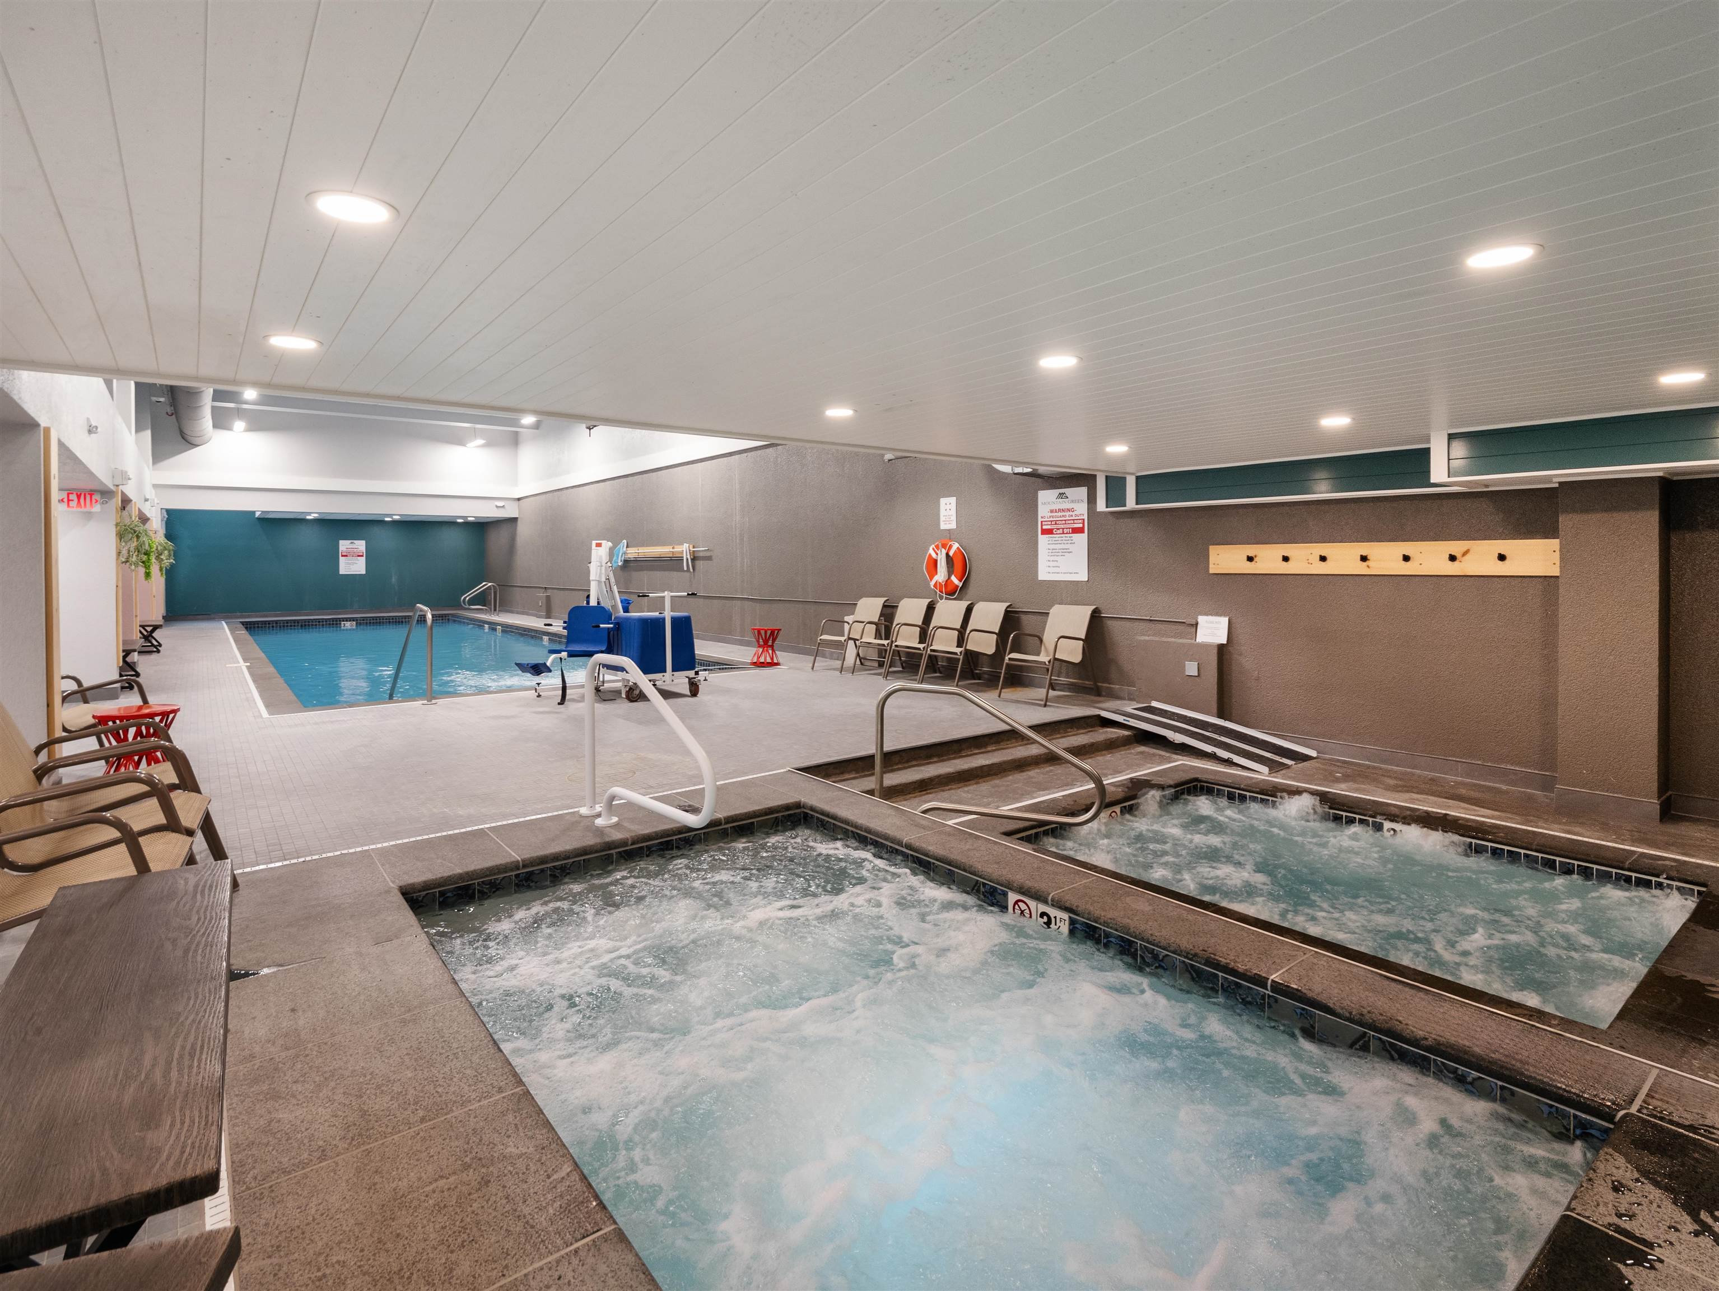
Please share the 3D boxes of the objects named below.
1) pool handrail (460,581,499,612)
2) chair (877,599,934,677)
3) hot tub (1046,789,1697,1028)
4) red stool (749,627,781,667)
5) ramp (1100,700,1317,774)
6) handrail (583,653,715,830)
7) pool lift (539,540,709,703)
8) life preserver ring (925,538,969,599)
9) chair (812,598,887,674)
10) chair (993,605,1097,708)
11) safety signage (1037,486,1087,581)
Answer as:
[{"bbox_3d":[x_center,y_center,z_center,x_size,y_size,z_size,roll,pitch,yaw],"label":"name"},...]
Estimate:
[{"bbox_3d":[-9.616,-1.129,19.962,0.819,0.880,0.532,-4,6,-40],"label":"pool handrail"},{"bbox_3d":[0.394,-0.102,9.242,0.778,0.860,0.578,-4,6,-40],"label":"chair"},{"bbox_3d":[2.365,1.352,4.002,1.873,0.594,2.385,-4,5,-38],"label":"hot tub"},{"bbox_3d":[-1.193,0.013,10.083,0.384,0.486,0.384,0,4,0],"label":"red stool"},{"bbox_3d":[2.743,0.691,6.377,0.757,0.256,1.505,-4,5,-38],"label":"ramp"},{"bbox_3d":[-1.048,0.498,3.755,0.102,0.839,1.146,-4,6,-41],"label":"handrail"},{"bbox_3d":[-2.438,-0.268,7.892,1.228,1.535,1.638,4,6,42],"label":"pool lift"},{"bbox_3d":[0.989,-0.883,9.008,0.113,0.624,0.624,-4,6,-40],"label":"life preserver ring"},{"bbox_3d":[-0.095,-0.141,9.669,0.778,0.860,0.578,-4,6,-40],"label":"chair"},{"bbox_3d":[1.786,0.061,7.553,0.778,0.860,0.578,-4,6,-40],"label":"chair"},{"bbox_3d":[2.013,-1.092,7.861,0.020,0.914,0.599,-4,6,-40],"label":"safety signage"}]

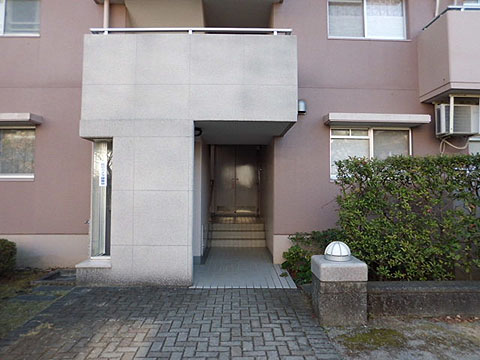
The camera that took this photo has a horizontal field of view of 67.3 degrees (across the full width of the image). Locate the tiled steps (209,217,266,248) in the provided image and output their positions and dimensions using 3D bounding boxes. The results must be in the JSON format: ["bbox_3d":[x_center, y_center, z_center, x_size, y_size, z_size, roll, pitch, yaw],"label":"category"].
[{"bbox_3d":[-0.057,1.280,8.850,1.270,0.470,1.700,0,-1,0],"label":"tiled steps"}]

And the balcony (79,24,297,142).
[{"bbox_3d":[-0.700,-1.350,5.680,2.950,1.420,1.500,0,-1,0],"label":"balcony"}]

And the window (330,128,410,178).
[{"bbox_3d":[2.340,-0.450,6.410,1.450,0.950,0.100,0,-1,0],"label":"window"}]

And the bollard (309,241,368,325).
[{"bbox_3d":[1.045,1.060,3.825,0.475,0.815,0.460,0,-1,0],"label":"bollard"}]

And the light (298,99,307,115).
[{"bbox_3d":[1.105,-1.280,6.320,0.140,0.220,0.150,0,-1,0],"label":"light"}]

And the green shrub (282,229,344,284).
[{"bbox_3d":[1.130,1.150,5.700,0.880,0.690,0.850,0,-1,0],"label":"green shrub"}]

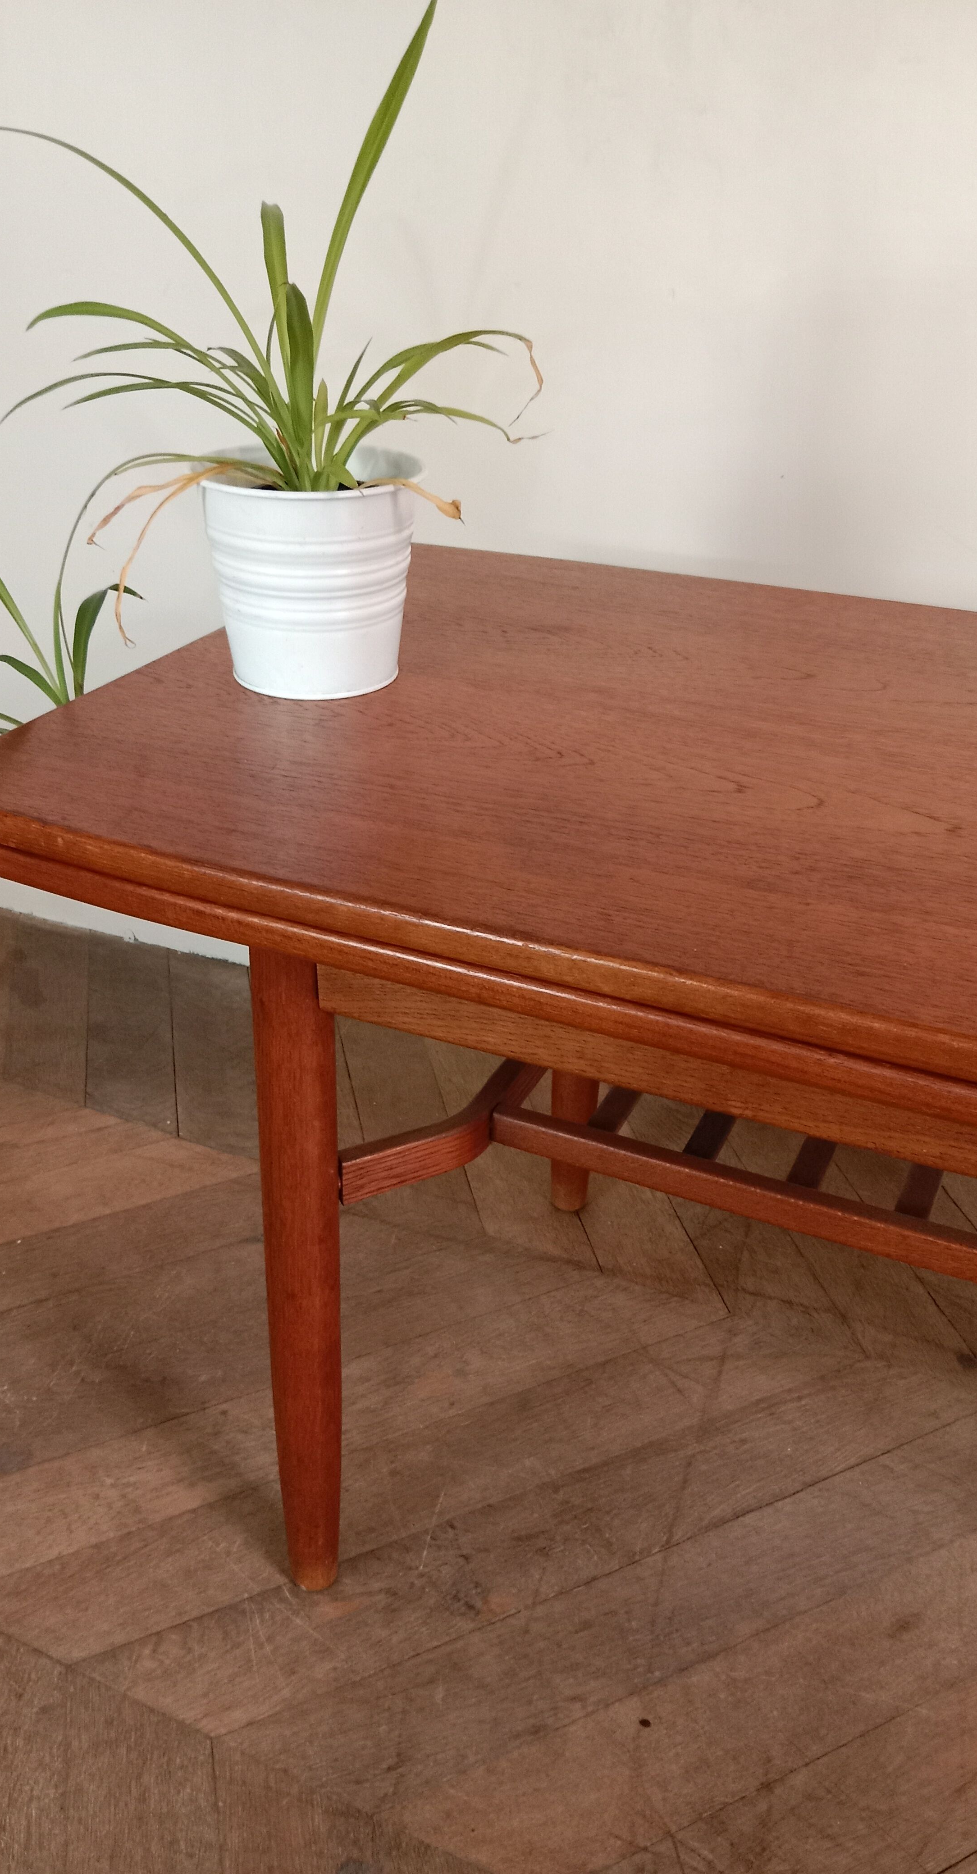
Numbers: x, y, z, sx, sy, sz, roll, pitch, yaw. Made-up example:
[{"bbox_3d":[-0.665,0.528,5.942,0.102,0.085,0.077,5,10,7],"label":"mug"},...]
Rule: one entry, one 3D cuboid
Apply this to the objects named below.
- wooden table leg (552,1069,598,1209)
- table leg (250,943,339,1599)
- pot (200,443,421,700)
[{"bbox_3d":[0.077,0.023,1.190,0.044,0.500,0.044,14,34,20],"label":"wooden table leg"},{"bbox_3d":[-0.108,0.212,0.862,0.046,0.505,0.046,2,30,-1],"label":"table leg"},{"bbox_3d":[-0.104,-0.214,0.861,0.135,0.119,0.135,0,30,0],"label":"pot"}]

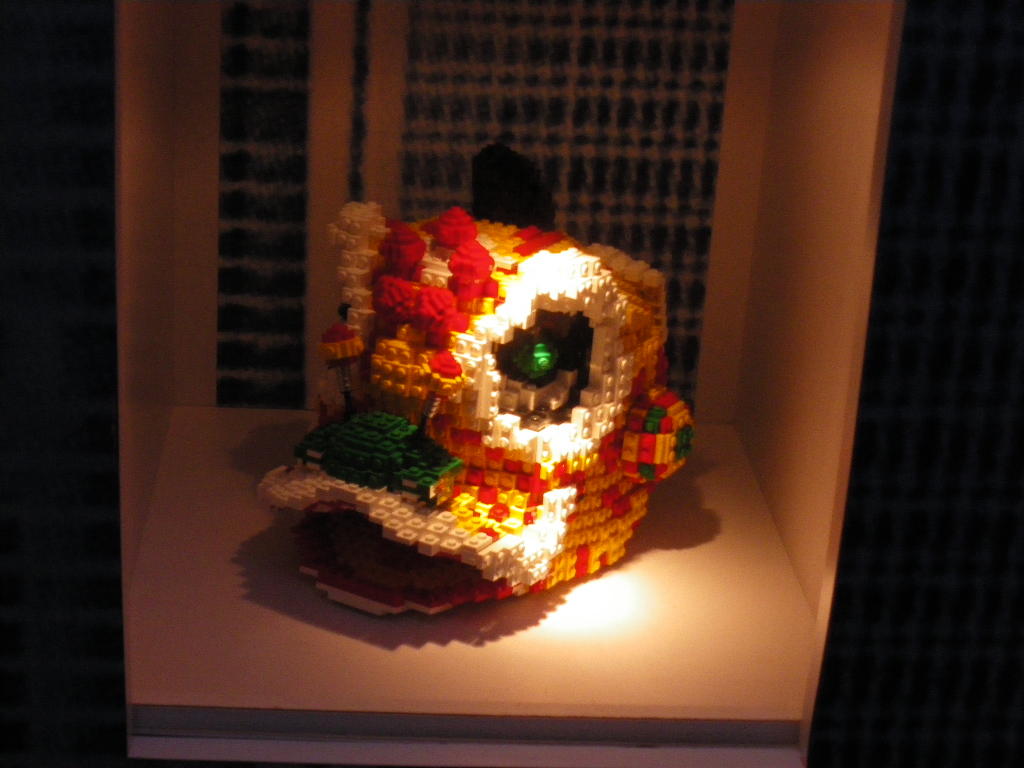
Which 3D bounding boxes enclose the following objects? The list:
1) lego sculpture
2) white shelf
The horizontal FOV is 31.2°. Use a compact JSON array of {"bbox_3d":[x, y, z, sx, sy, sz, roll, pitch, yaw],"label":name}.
[{"bbox_3d":[-0.037,-0.004,0.948,0.200,0.190,0.184,15,24,26],"label":"lego sculpture"},{"bbox_3d":[-0.027,0.097,0.994,0.330,0.030,0.345,2,21,-5],"label":"white shelf"}]

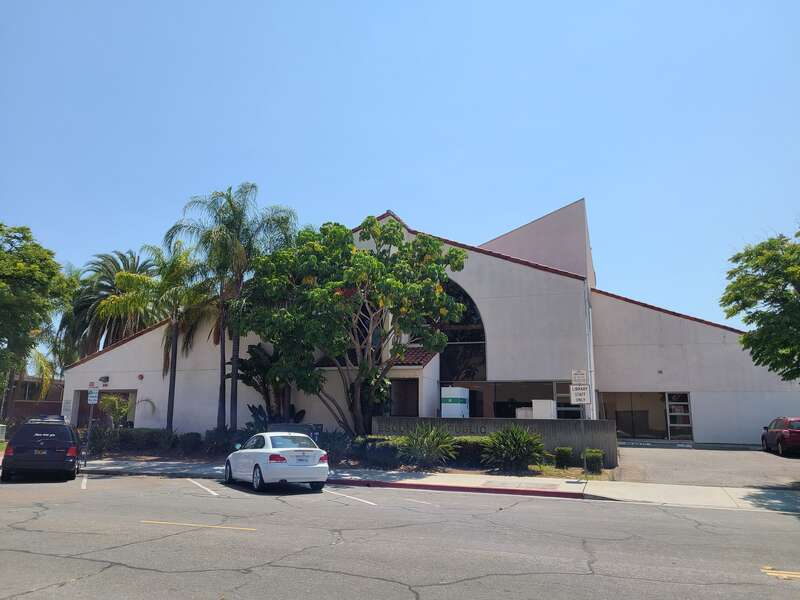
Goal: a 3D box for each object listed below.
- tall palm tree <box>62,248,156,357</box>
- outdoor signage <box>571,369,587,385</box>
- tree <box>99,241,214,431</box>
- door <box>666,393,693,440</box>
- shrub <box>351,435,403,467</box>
[{"bbox_3d":[-22.773,2.710,47.268,7.200,13.634,7.000,-3,-11,20],"label":"tall palm tree"},{"bbox_3d":[5.654,2.419,18.950,0.440,0.480,0.030,-3,-13,15],"label":"outdoor signage"},{"bbox_3d":[-10.425,1.995,26.667,4.600,9.200,4.600,-3,-13,15],"label":"tree"},{"bbox_3d":[12.444,5.180,26.725,0.980,2.084,0.100,-3,-11,20],"label":"door"},{"bbox_3d":[-0.779,5.015,19.916,1.650,1.055,1.150,-3,-11,20],"label":"shrub"}]

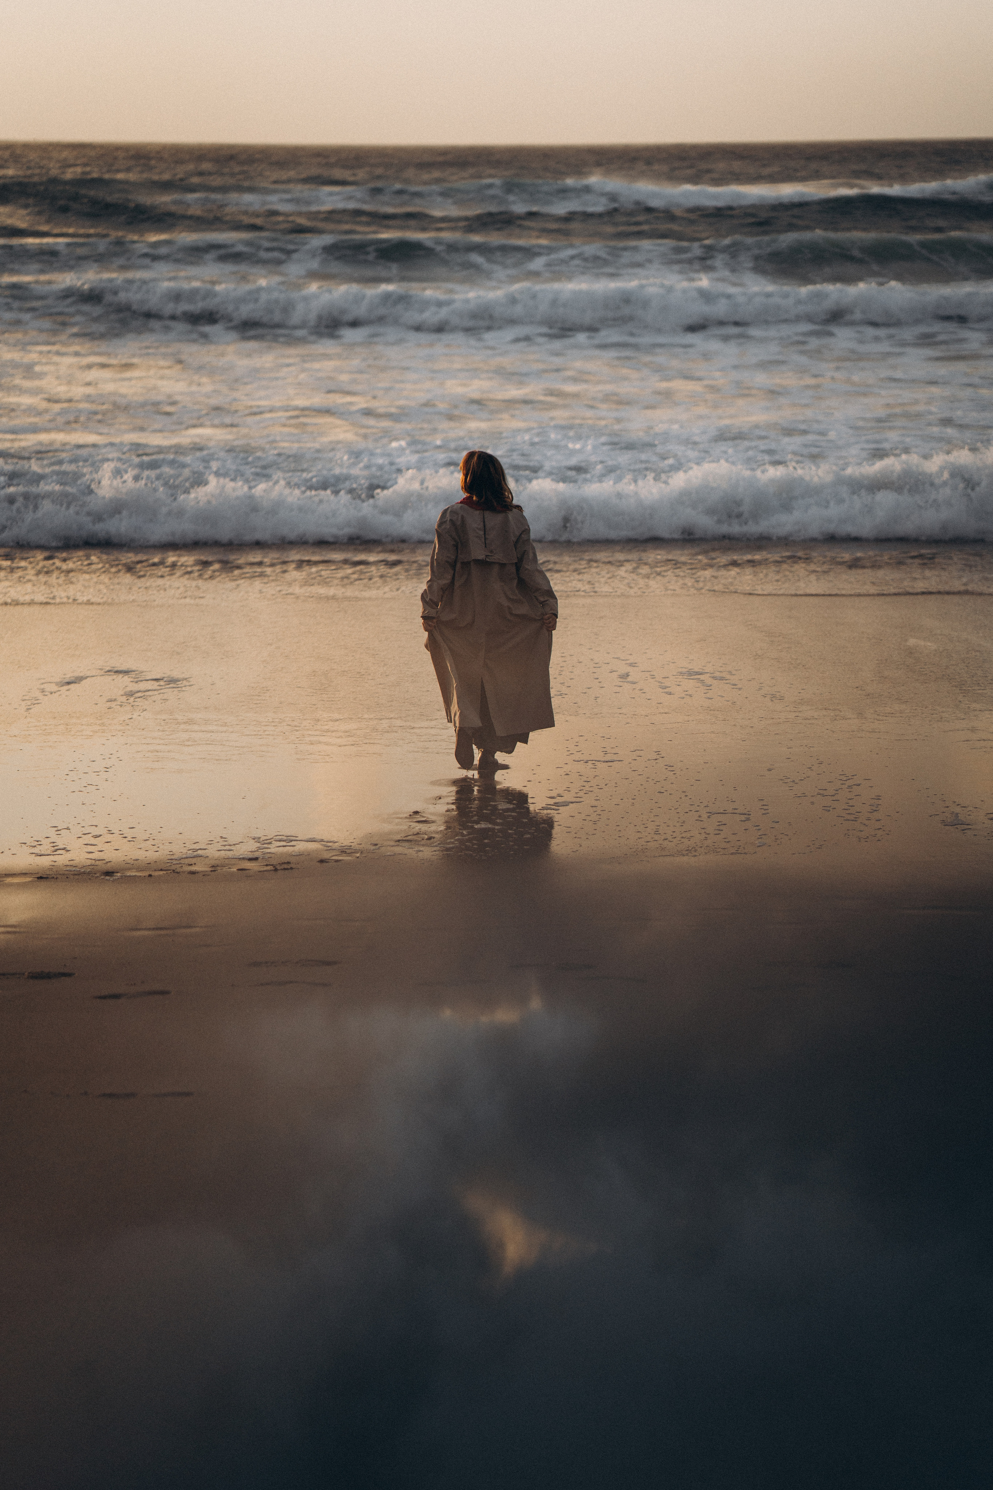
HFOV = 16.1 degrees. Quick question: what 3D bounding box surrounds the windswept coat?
[{"bbox_3d":[-0.036,-0.656,18.190,0.690,1.200,0.480,-1,10,-3],"label":"windswept coat"}]

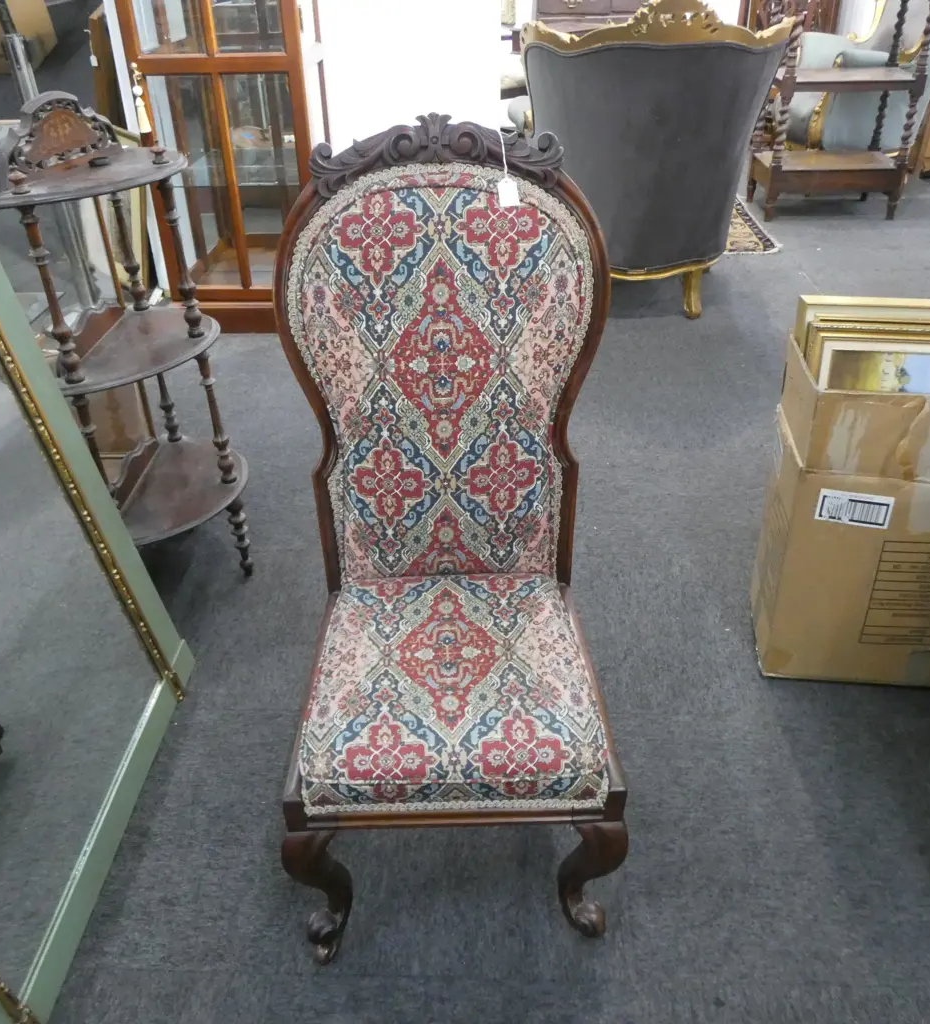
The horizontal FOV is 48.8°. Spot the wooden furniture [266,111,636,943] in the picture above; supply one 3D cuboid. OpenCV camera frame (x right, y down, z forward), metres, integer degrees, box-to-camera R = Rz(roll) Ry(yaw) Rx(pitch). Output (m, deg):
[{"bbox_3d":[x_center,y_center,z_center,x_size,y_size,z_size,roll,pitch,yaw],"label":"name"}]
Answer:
[{"bbox_3d":[-0.022,0.058,1.481,0.493,1.068,0.649,-2,35,-1],"label":"wooden furniture"}]

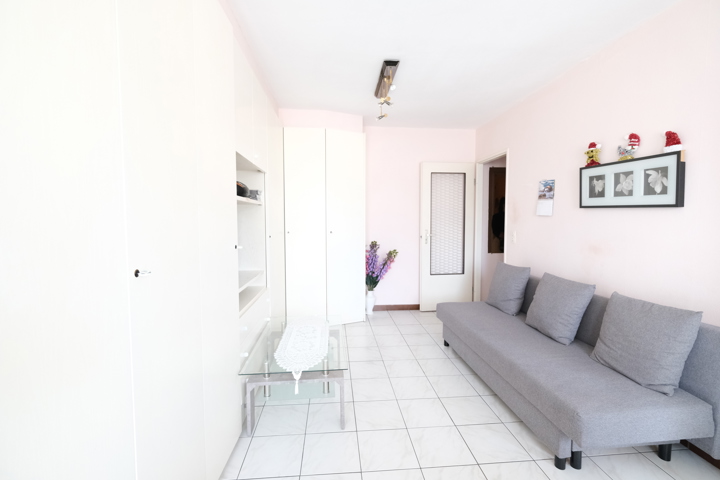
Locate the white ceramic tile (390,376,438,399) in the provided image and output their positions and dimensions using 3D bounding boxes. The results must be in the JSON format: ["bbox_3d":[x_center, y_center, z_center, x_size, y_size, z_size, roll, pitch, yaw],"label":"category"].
[{"bbox_3d":[0.392,1.102,2.240,0.298,0.012,0.297,0,3,-5],"label":"white ceramic tile"}]

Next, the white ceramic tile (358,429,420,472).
[{"bbox_3d":[0.148,1.157,1.657,0.300,0.010,0.298,0,3,-5],"label":"white ceramic tile"}]

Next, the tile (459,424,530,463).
[{"bbox_3d":[0.752,1.156,1.706,0.300,0.010,0.298,0,3,-5],"label":"tile"}]

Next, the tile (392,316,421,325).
[{"bbox_3d":[0.581,1.026,3.773,0.300,0.010,0.300,0,4,-5],"label":"tile"}]

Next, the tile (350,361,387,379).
[{"bbox_3d":[0.073,1.106,2.548,0.300,0.010,0.300,0,4,-5],"label":"tile"}]

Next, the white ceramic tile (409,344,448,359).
[{"bbox_3d":[0.656,1.084,2.888,0.300,0.010,0.298,0,3,-5],"label":"white ceramic tile"}]

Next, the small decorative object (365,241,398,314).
[{"bbox_3d":[0.296,0.514,4.025,0.470,0.990,0.300,0,3,-5],"label":"small decorative object"}]

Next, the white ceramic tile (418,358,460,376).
[{"bbox_3d":[0.681,1.104,2.600,0.300,0.010,0.300,0,4,-5],"label":"white ceramic tile"}]

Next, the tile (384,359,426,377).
[{"bbox_3d":[0.368,1.084,2.532,0.298,0.012,0.297,0,3,-5],"label":"tile"}]

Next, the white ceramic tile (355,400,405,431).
[{"bbox_3d":[0.124,1.139,1.953,0.300,0.010,0.298,0,3,-5],"label":"white ceramic tile"}]

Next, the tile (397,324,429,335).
[{"bbox_3d":[0.595,1.030,3.434,0.298,0.012,0.297,0,3,-5],"label":"tile"}]

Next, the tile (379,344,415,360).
[{"bbox_3d":[0.344,1.067,2.825,0.298,0.012,0.297,0,3,-5],"label":"tile"}]

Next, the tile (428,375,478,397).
[{"bbox_3d":[0.706,1.123,2.307,0.300,0.010,0.300,0,4,-5],"label":"tile"}]

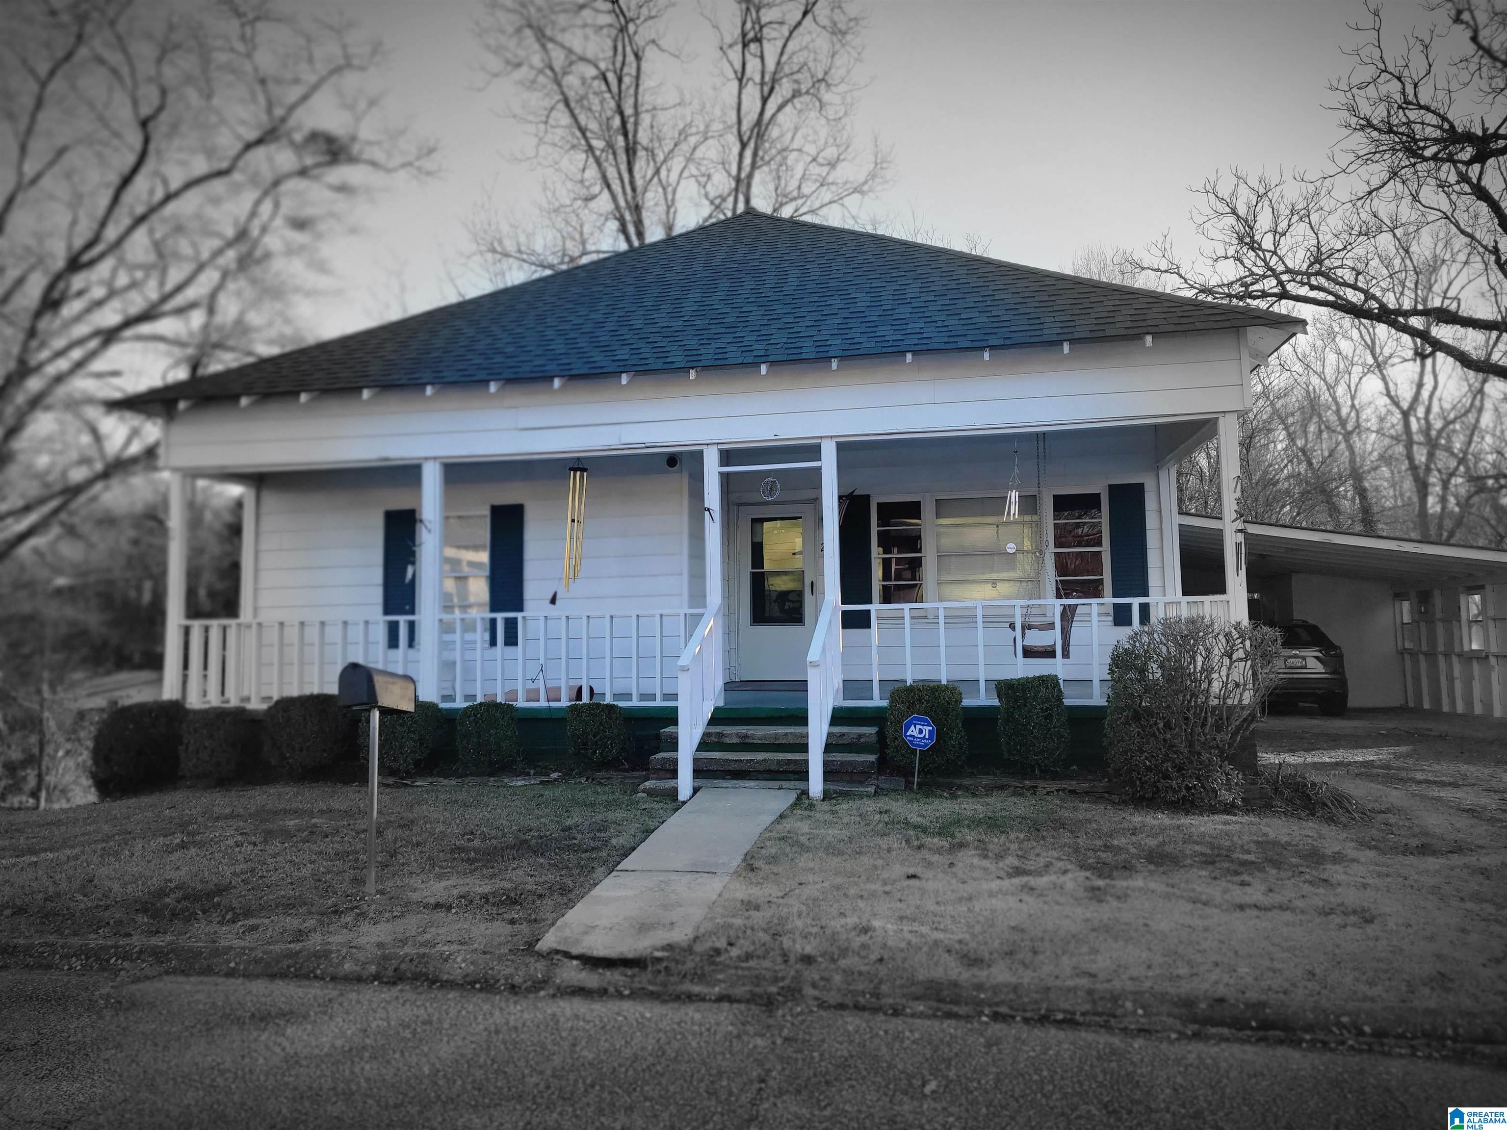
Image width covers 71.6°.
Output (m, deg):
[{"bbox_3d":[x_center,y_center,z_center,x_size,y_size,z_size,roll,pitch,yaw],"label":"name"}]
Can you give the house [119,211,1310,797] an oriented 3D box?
[{"bbox_3d":[0.047,-1.333,14.247,10.800,7.250,10.500,-2,-5,11],"label":"house"}]

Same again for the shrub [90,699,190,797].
[{"bbox_3d":[-5.644,1.694,9.604,0.760,0.840,0.760,-2,-5,11],"label":"shrub"}]

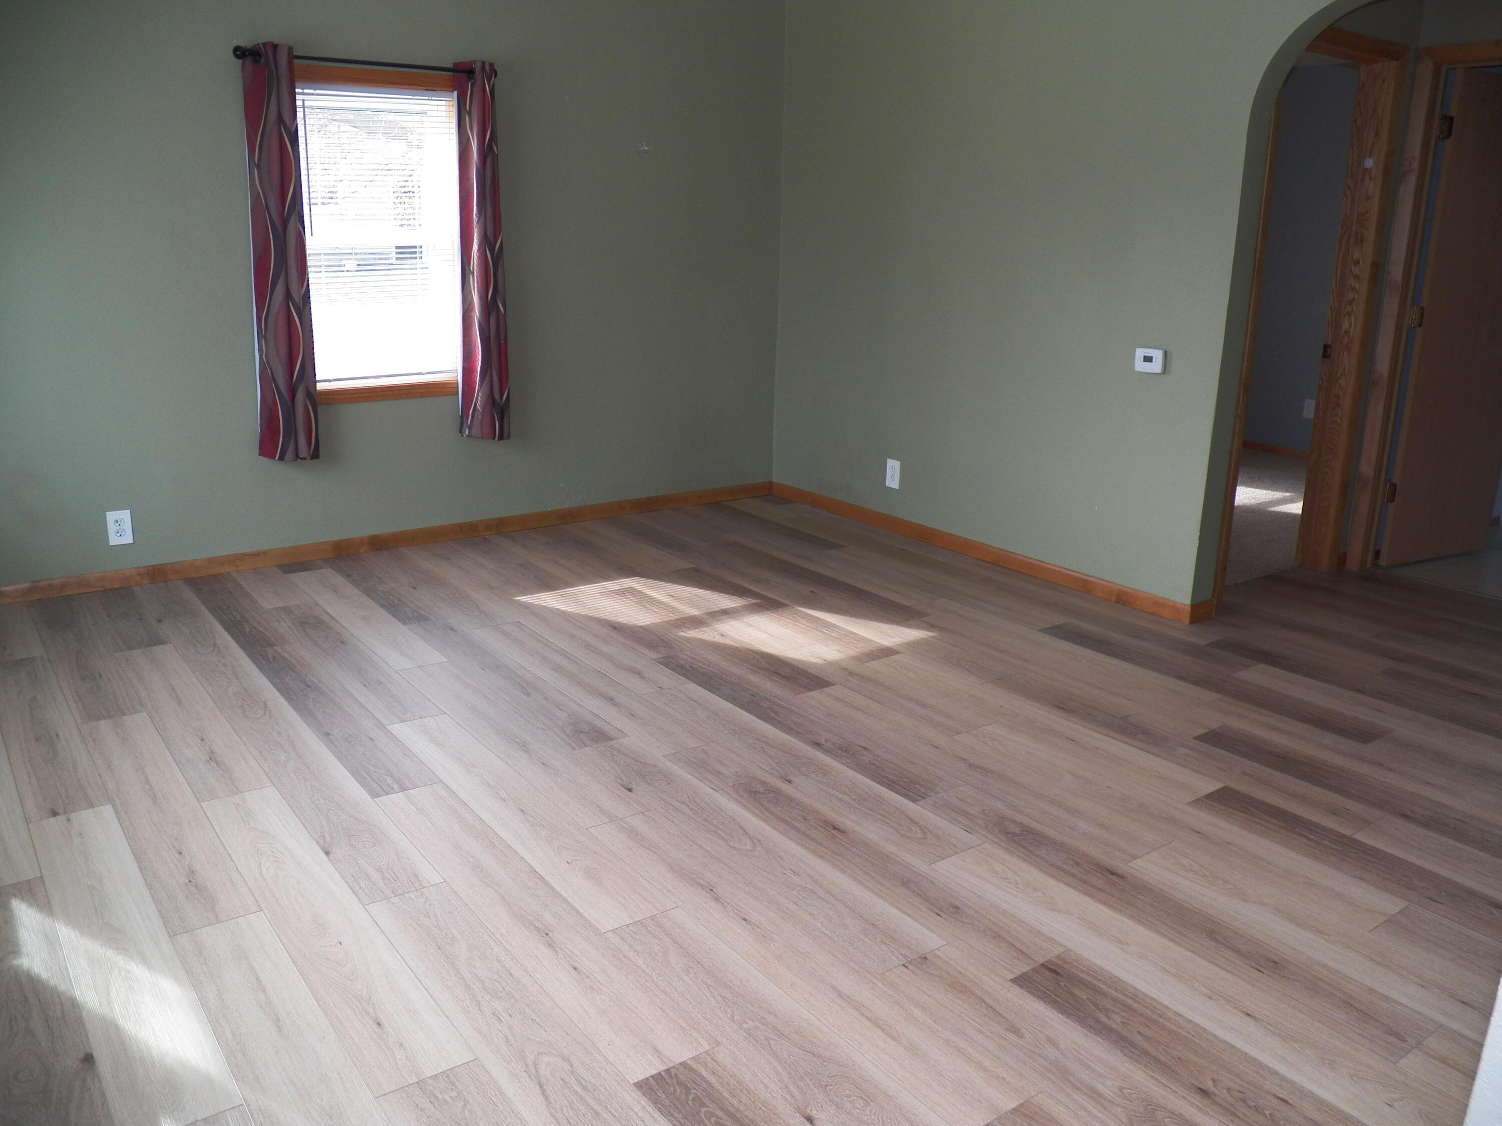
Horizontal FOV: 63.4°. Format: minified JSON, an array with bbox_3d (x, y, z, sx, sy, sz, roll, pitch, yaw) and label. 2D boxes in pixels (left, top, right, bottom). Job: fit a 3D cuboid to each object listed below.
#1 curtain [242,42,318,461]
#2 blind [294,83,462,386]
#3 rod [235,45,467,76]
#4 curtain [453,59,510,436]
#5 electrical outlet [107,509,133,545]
[{"bbox_3d":[-1.832,-1.169,4.690,0.214,1.561,0.120,-10,19,-34],"label":"curtain"},{"bbox_3d":[-1.546,-1.326,4.995,0.763,1.305,0.097,-10,19,-34],"label":"blind"},{"bbox_3d":[-1.481,-1.948,4.747,1.041,0.058,0.088,-10,19,-34],"label":"rod"},{"bbox_3d":[-1.155,-1.294,5.160,0.199,1.561,0.120,-10,19,-34],"label":"curtain"},{"bbox_3d":[-2.413,-0.133,4.651,0.081,0.128,0.012,-10,19,-34],"label":"electrical outlet"}]

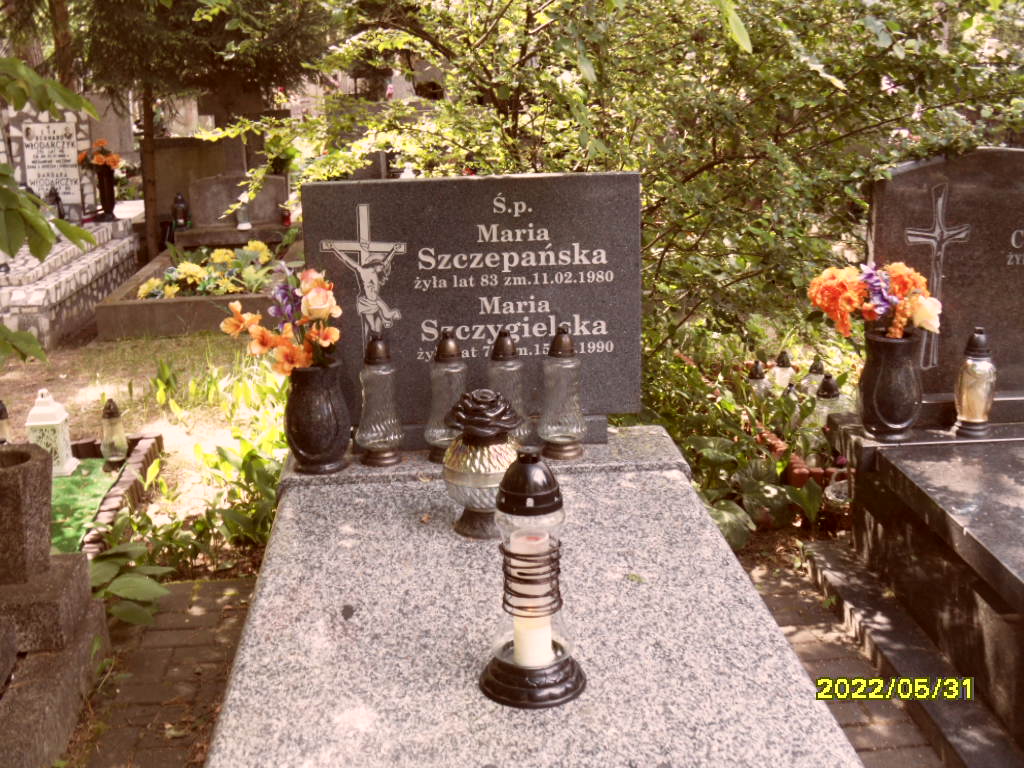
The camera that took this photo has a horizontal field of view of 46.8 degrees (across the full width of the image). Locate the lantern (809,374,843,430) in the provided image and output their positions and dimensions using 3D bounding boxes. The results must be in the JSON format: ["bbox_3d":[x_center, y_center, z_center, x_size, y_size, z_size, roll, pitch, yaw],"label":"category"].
[{"bbox_3d":[1.273,0.103,4.713,0.130,0.290,0.130,-2,15,-5],"label":"lantern"}]

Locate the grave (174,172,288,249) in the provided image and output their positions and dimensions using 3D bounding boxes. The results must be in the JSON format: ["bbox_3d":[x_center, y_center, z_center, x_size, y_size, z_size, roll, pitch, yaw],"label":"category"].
[{"bbox_3d":[-1.988,-1.266,8.598,0.840,0.520,0.340,-2,15,-5],"label":"grave"}]

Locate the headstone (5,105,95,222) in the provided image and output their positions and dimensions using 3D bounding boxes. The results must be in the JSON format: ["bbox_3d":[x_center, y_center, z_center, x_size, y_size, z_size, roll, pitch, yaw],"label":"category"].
[{"bbox_3d":[-3.406,-1.652,8.768,0.620,0.870,0.160,-2,15,-5],"label":"headstone"}]

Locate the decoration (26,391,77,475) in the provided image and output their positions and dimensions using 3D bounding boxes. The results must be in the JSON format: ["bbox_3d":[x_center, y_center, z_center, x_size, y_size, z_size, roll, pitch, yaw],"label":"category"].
[{"bbox_3d":[-1.750,0.174,4.441,0.160,0.305,0.160,-3,15,-8],"label":"decoration"}]

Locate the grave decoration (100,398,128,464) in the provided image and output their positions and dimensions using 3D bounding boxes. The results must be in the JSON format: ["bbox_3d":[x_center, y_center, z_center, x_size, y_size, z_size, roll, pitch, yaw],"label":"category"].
[{"bbox_3d":[-1.513,0.187,4.465,0.105,0.270,0.105,-2,15,-5],"label":"grave decoration"}]

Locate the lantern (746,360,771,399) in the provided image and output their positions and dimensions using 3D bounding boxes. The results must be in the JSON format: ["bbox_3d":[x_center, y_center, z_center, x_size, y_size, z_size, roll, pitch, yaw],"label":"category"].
[{"bbox_3d":[1.103,-0.007,5.268,0.100,0.250,0.100,-2,15,-5],"label":"lantern"}]

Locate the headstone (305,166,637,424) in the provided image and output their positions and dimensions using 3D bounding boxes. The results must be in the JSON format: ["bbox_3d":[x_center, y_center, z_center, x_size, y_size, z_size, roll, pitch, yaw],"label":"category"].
[{"bbox_3d":[-0.108,-0.237,3.288,0.915,0.665,0.080,-2,15,-5],"label":"headstone"}]

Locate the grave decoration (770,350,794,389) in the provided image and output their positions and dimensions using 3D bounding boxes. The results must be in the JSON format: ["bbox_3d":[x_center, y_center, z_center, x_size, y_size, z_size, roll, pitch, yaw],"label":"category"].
[{"bbox_3d":[1.261,-0.042,5.469,0.100,0.245,0.100,-2,15,-5],"label":"grave decoration"}]

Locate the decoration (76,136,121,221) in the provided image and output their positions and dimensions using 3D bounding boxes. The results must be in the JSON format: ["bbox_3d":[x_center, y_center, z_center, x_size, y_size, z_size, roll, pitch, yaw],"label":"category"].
[{"bbox_3d":[-2.947,-1.480,8.476,0.290,0.580,0.240,-2,15,-5],"label":"decoration"}]

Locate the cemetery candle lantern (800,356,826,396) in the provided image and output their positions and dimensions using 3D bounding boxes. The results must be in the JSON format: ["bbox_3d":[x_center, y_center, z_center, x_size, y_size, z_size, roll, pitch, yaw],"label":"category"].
[{"bbox_3d":[1.367,-0.008,5.317,0.110,0.255,0.110,-2,15,-5],"label":"cemetery candle lantern"}]

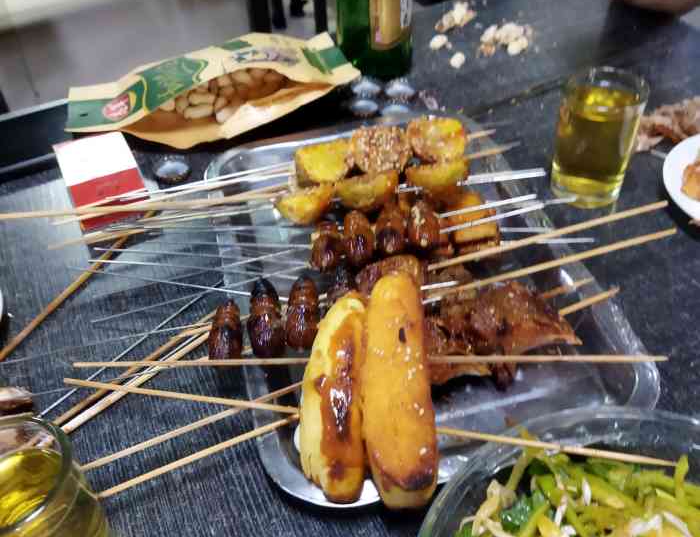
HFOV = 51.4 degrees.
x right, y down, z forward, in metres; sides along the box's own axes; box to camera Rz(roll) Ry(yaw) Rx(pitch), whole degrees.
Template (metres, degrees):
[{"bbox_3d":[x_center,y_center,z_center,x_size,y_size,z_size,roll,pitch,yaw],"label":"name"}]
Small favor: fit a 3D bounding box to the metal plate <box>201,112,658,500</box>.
[{"bbox_3d":[0.031,0.000,0.496,0.225,0.022,0.332,-13,45,-9],"label":"metal plate"}]

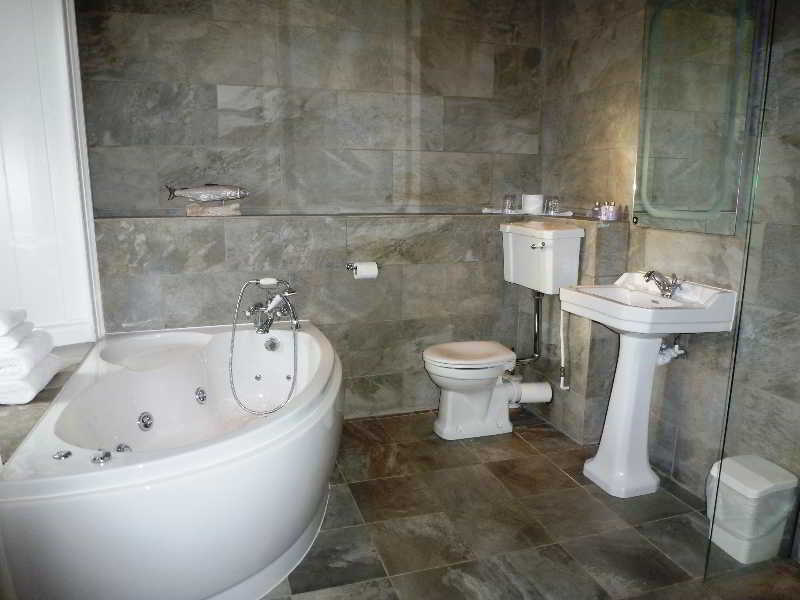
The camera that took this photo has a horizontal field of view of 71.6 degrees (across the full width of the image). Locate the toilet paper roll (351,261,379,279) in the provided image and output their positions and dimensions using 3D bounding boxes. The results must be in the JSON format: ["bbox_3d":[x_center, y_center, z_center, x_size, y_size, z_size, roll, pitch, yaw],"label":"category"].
[{"bbox_3d":[-0.171,-0.153,2.837,0.113,0.090,0.090,-3,10,-16],"label":"toilet paper roll"}]

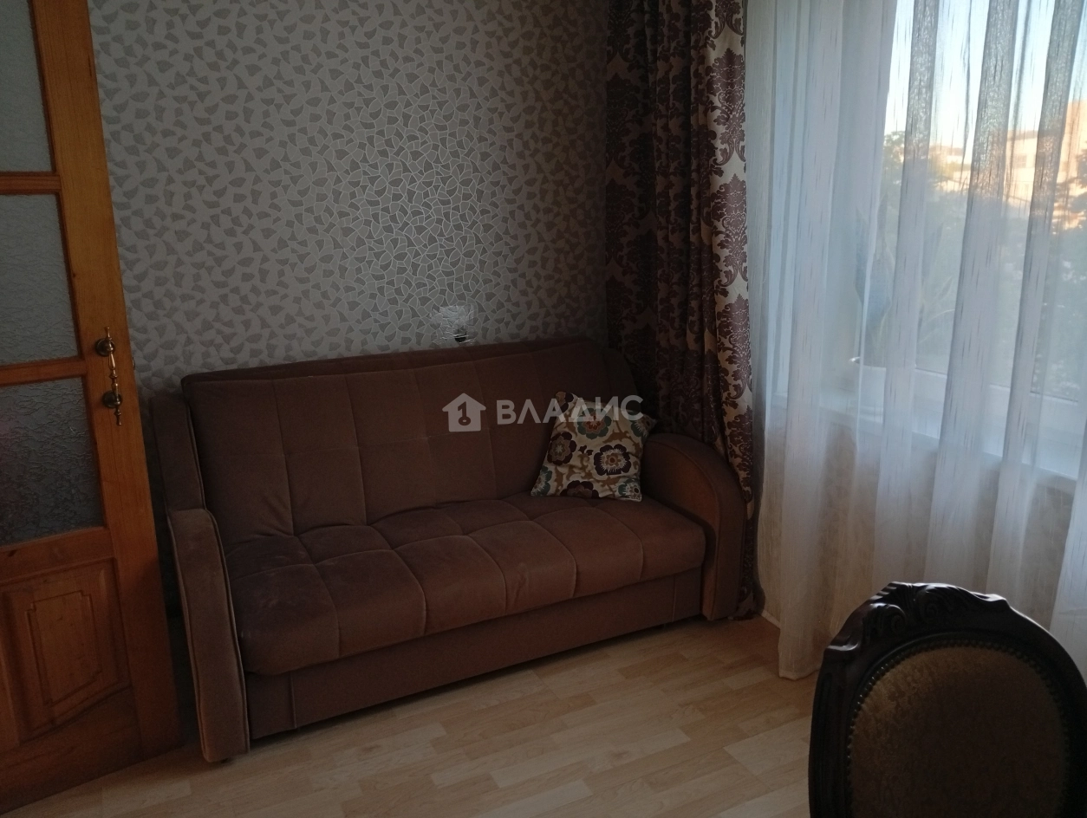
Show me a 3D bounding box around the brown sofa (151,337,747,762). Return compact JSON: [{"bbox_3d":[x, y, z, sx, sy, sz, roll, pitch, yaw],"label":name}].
[{"bbox_3d":[-0.298,0.290,2.785,1.717,0.868,0.890,-7,14,-26],"label":"brown sofa"}]

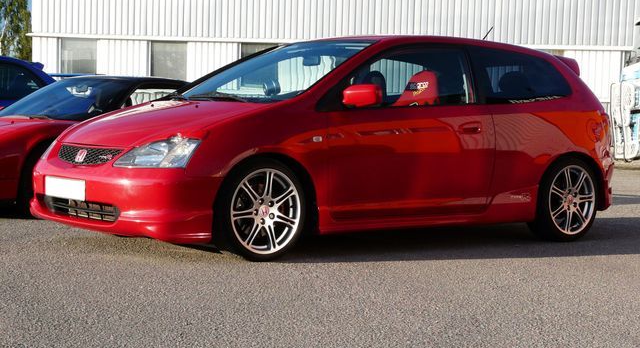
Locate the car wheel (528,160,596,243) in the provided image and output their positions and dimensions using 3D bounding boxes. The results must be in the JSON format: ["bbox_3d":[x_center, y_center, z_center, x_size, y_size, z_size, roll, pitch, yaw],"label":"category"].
[{"bbox_3d":[1.680,0.170,8.225,0.610,0.610,0.210,-1,4,-38],"label":"car wheel"}]

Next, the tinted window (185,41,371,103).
[{"bbox_3d":[-0.315,-0.674,7.546,1.020,0.110,1.360,-29,21,-32],"label":"tinted window"}]

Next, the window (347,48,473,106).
[{"bbox_3d":[0.538,-0.608,7.294,1.120,0.443,0.070,-1,-18,-38],"label":"window"}]

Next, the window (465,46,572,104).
[{"bbox_3d":[1.353,-0.649,7.983,1.075,0.399,0.080,-1,-17,-42],"label":"window"}]

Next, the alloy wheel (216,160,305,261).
[{"bbox_3d":[-0.356,0.199,6.657,0.610,0.610,0.210,-1,4,-38],"label":"alloy wheel"}]

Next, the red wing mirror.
[{"bbox_3d":[0.247,-0.452,6.878,0.140,0.145,0.210,-1,4,-38],"label":"red wing mirror"}]

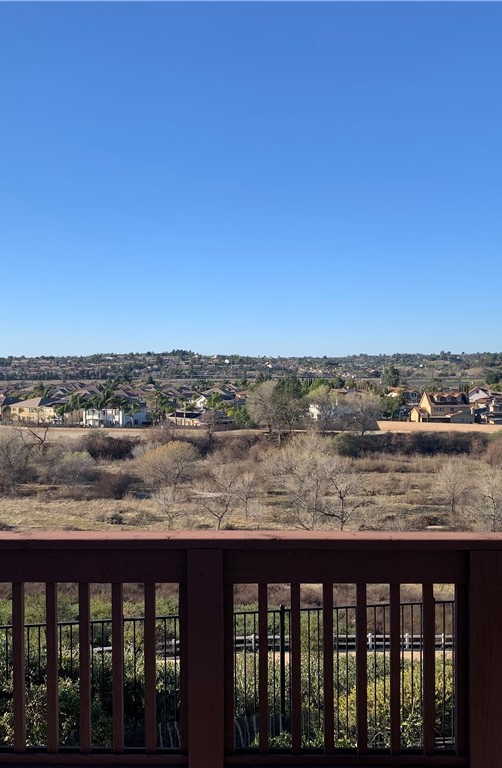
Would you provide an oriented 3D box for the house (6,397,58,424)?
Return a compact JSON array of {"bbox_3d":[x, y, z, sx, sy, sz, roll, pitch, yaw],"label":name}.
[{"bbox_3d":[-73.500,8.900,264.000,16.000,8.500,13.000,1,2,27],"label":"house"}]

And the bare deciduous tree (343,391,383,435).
[{"bbox_3d":[32.800,8.300,225.000,11.700,12.900,11.000,0,2,8],"label":"bare deciduous tree"}]

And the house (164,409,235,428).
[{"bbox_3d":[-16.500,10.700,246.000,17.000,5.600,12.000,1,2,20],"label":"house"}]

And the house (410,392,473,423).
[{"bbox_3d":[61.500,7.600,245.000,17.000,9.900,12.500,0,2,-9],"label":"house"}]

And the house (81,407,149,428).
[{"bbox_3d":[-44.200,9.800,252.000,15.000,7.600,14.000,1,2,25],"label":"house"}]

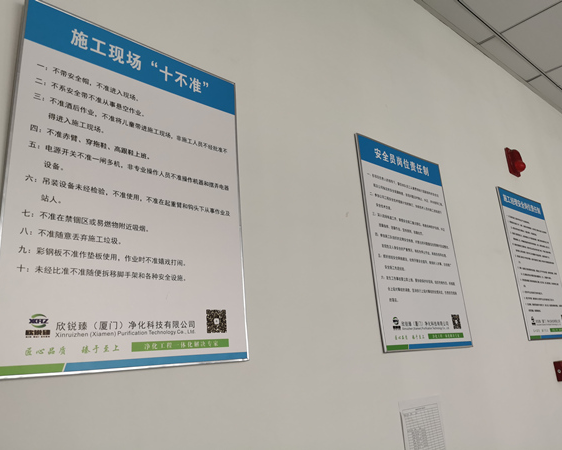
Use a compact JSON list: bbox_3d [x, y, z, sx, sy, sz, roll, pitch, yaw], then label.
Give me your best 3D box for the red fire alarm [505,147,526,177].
[{"bbox_3d":[1.206,-0.322,2.381,0.096,0.143,0.060,10,-22,-40],"label":"red fire alarm"}]

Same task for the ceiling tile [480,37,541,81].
[{"bbox_3d":[1.309,-0.934,2.647,0.597,0.015,0.094,10,-22,-40],"label":"ceiling tile"}]

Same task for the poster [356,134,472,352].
[{"bbox_3d":[0.464,0.065,1.599,0.502,0.705,0.014,10,-22,-40],"label":"poster"}]

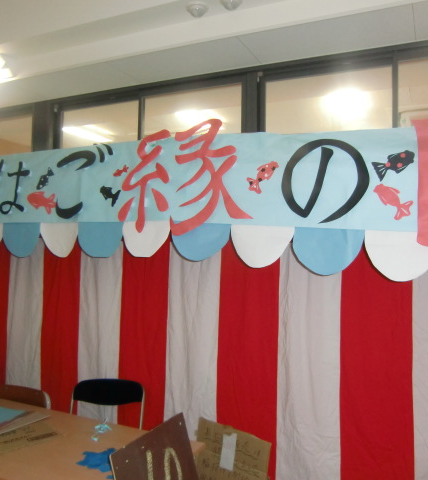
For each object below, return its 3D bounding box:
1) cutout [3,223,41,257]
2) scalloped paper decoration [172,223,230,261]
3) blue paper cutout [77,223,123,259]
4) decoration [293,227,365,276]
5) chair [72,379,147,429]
[{"bbox_3d":[-1.502,0.000,3.453,0.400,0.257,0.010,0,-3,24],"label":"cutout"},{"bbox_3d":[-0.085,0.014,2.827,0.400,0.239,0.010,0,-3,24],"label":"scalloped paper decoration"},{"bbox_3d":[-0.809,0.007,3.147,0.385,0.248,0.010,0,-3,24],"label":"blue paper cutout"},{"bbox_3d":[0.640,0.063,2.505,0.399,0.268,0.010,0,-3,24],"label":"decoration"},{"bbox_3d":[-0.653,1.198,2.415,0.450,0.760,0.470,1,-2,4],"label":"chair"}]

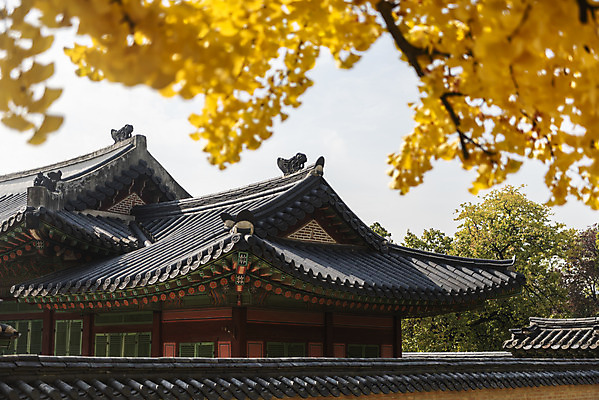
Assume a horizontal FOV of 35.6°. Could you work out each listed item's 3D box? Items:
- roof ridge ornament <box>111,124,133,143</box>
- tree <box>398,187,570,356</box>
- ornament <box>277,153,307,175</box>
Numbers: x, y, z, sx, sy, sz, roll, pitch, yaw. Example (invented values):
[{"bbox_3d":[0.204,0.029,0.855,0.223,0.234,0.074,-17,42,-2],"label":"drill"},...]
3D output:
[{"bbox_3d":[-5.596,-2.081,29.307,0.780,0.520,0.230,-7,-12,34],"label":"roof ridge ornament"},{"bbox_3d":[8.272,4.045,40.919,7.600,9.443,7.000,0,-10,0],"label":"tree"},{"bbox_3d":[-0.196,-0.873,22.804,0.740,0.510,0.220,-7,-12,34],"label":"ornament"}]

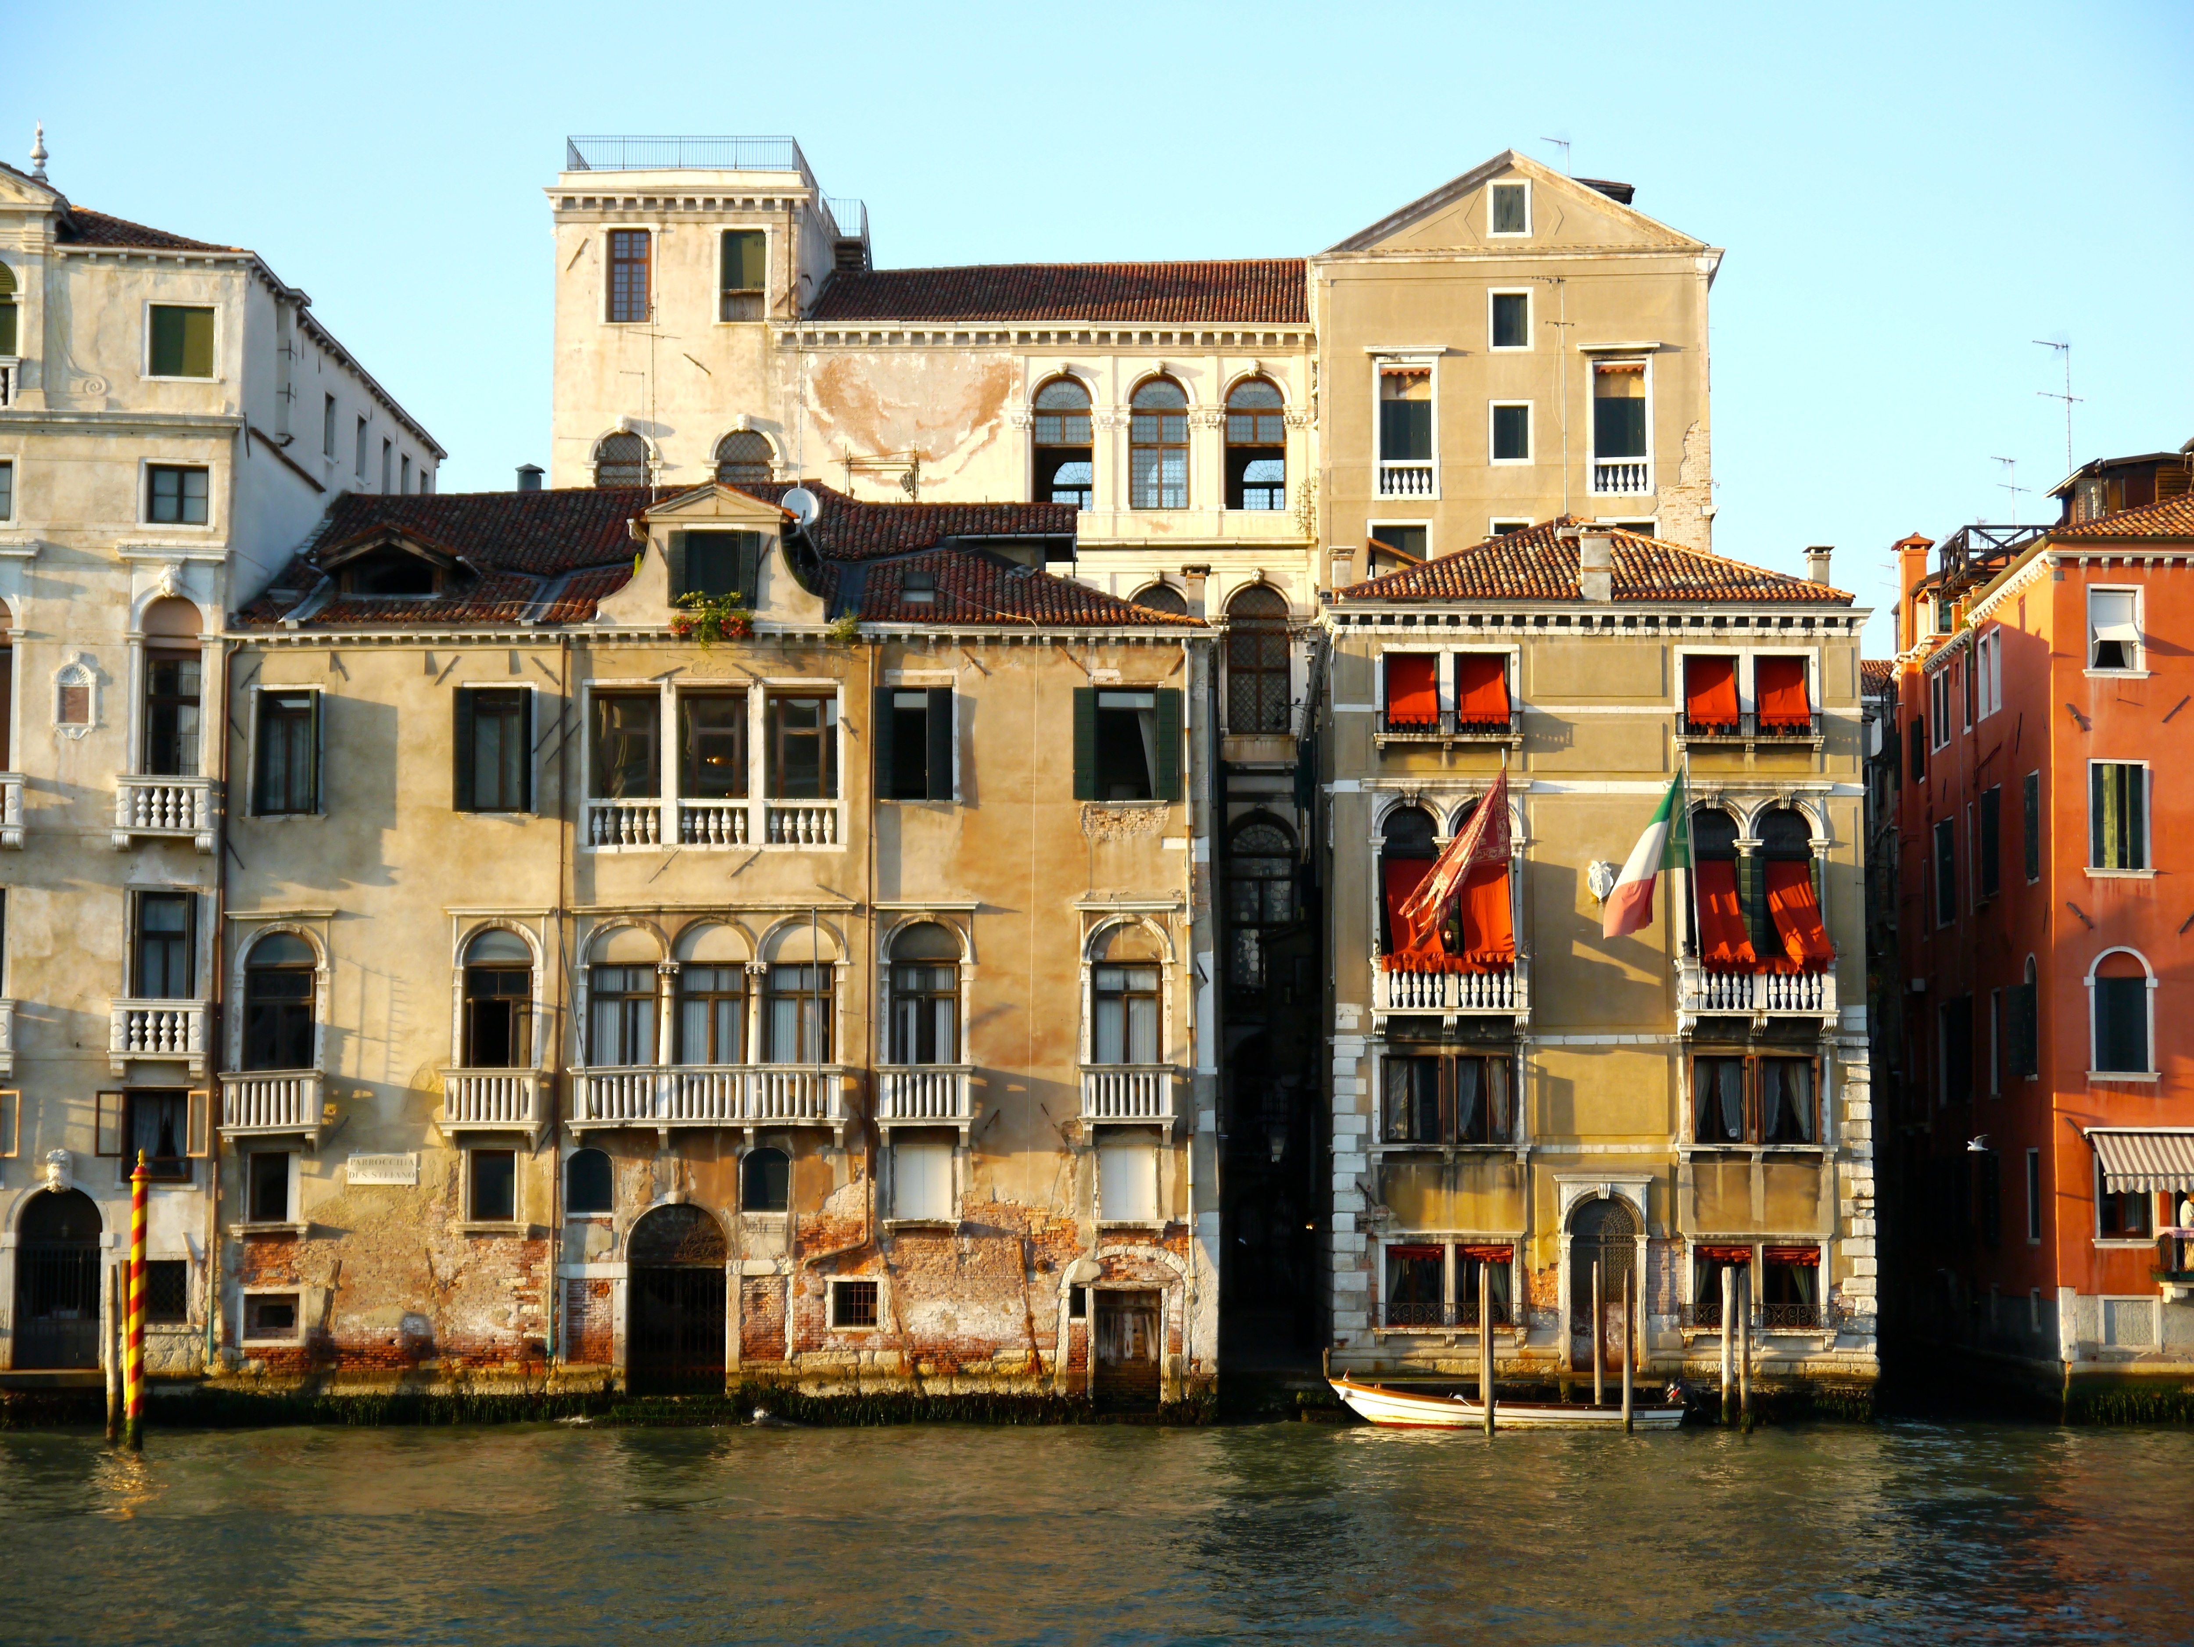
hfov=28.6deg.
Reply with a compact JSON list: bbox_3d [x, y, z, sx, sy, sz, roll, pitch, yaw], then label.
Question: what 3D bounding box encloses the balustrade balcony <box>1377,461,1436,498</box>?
[{"bbox_3d":[7.207,-8.024,100.422,1.400,0.889,0.300,0,-6,4],"label":"balustrade balcony"}]

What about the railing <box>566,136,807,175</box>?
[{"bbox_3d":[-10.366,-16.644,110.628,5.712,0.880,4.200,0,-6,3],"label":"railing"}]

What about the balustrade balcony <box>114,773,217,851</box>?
[{"bbox_3d":[-16.635,-0.154,76.872,1.785,1.345,0.600,1,-6,-11],"label":"balustrade balcony"}]

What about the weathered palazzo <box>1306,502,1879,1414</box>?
[{"bbox_3d":[8.923,2.600,82.892,9.897,16.760,11.500,0,-6,-1],"label":"weathered palazzo"}]

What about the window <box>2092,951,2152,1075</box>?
[{"bbox_3d":[17.831,3.299,75.073,1.052,2.178,0.300,1,-6,-7],"label":"window"}]

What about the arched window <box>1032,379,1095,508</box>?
[{"bbox_3d":[-0.847,-9.460,107.431,1.496,3.286,0.350,0,-6,3],"label":"arched window"}]

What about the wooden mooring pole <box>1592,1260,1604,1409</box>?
[{"bbox_3d":[8.436,8.759,72.703,0.165,2.822,0.165,0,-6,0],"label":"wooden mooring pole"}]

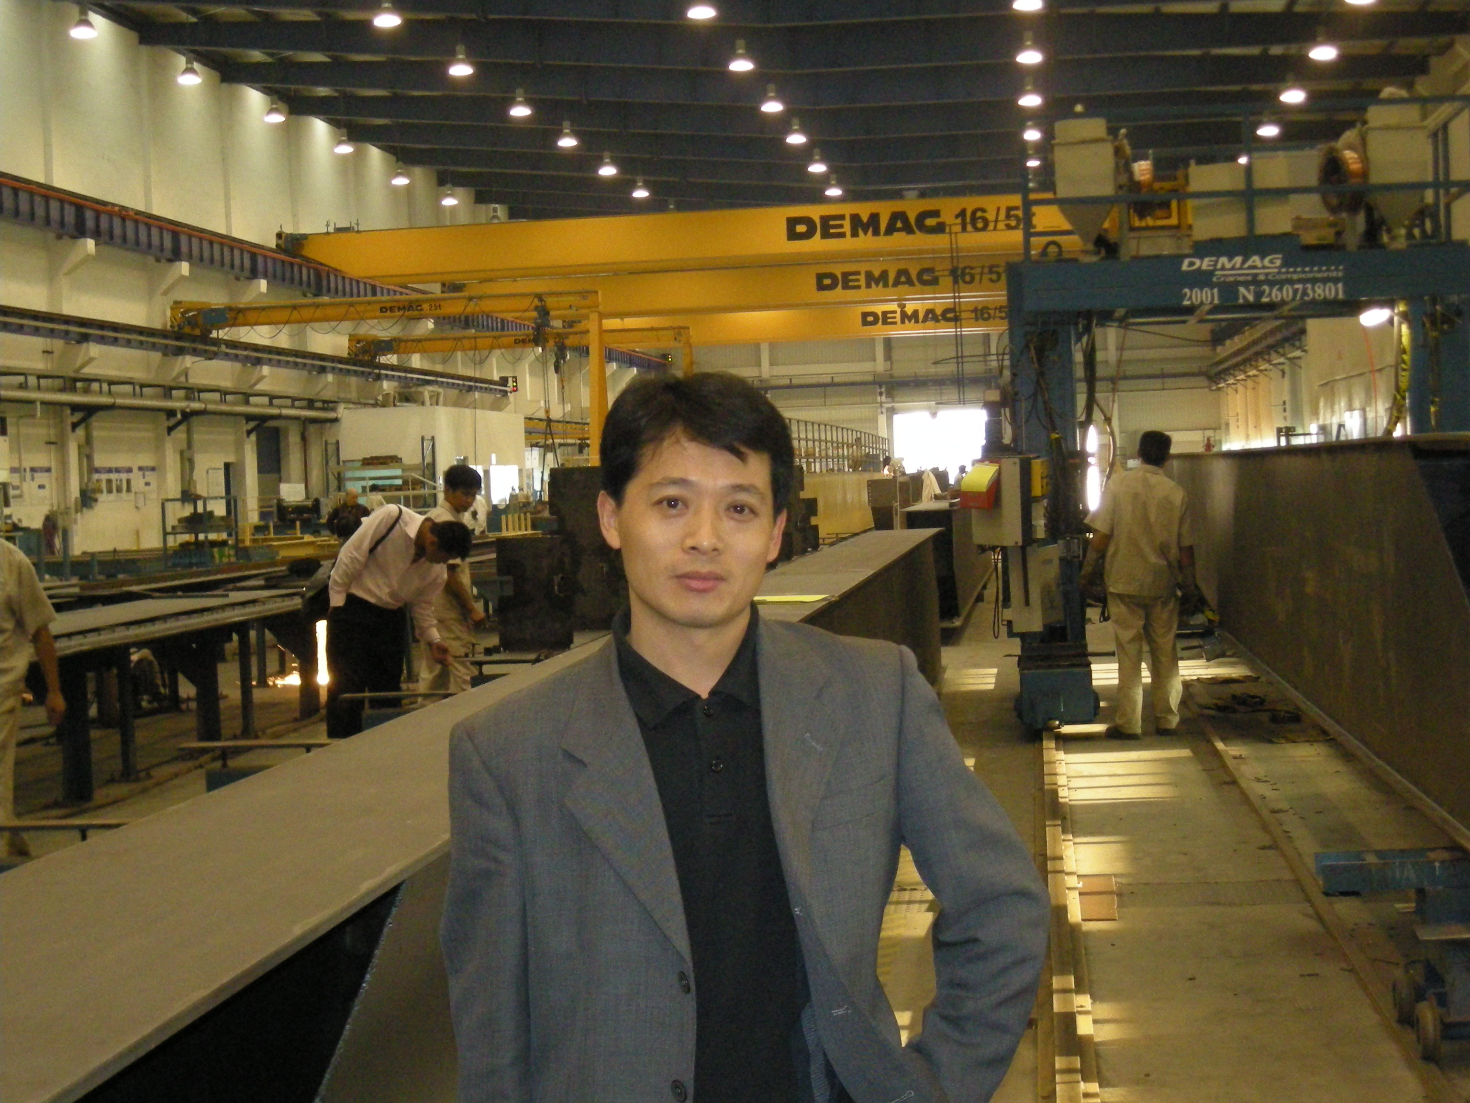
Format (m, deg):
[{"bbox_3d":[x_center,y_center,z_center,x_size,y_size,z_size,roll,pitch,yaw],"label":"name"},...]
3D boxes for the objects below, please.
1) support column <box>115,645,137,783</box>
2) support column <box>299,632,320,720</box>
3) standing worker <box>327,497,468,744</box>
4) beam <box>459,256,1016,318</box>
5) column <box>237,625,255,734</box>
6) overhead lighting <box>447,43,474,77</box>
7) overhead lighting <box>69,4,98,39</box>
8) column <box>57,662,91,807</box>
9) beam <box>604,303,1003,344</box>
[{"bbox_3d":[-3.436,0.894,14.645,0.065,0.770,0.080,-2,2,7],"label":"support column"},{"bbox_3d":[-2.976,0.818,18.114,0.115,0.700,0.110,-2,2,7],"label":"support column"},{"bbox_3d":[-1.736,0.496,13.301,0.630,1.490,0.480,-2,2,28],"label":"standing worker"},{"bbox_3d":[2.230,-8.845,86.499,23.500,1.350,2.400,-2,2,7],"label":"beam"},{"bbox_3d":[-3.202,0.827,17.004,0.065,0.760,0.080,-2,2,7],"label":"column"},{"bbox_3d":[-5.630,-10.097,53.235,0.500,0.620,0.500,-2,2,7],"label":"overhead lighting"},{"bbox_3d":[-12.055,-9.807,47.855,0.500,0.620,0.500,-2,2,7],"label":"overhead lighting"},{"bbox_3d":[-3.450,0.908,13.560,0.115,0.800,0.110,-2,2,7],"label":"column"},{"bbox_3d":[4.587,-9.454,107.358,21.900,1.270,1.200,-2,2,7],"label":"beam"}]

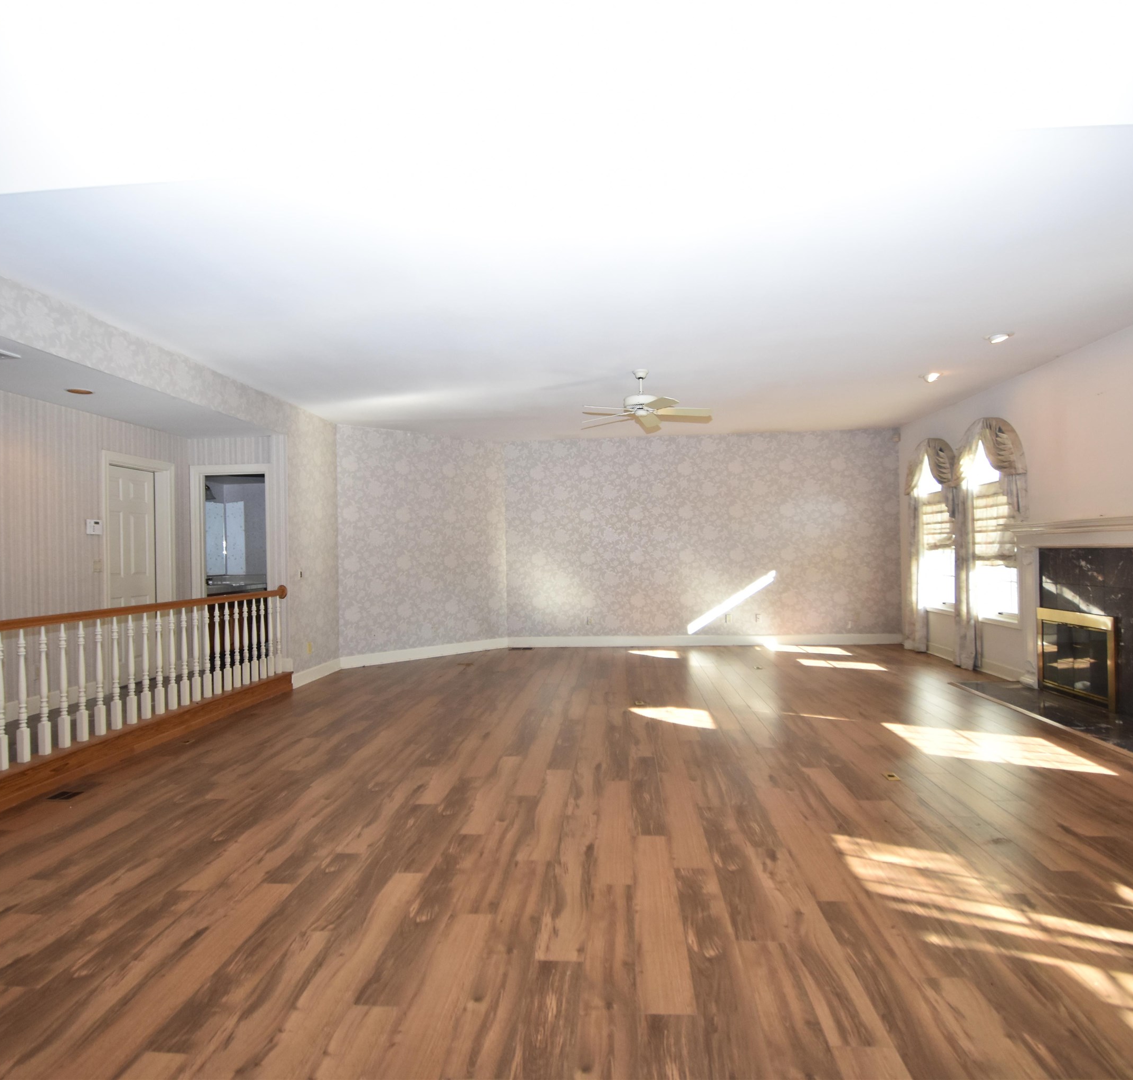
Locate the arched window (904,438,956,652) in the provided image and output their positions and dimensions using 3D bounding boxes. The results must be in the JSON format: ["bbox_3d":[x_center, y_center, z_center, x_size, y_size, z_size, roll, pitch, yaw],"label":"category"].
[{"bbox_3d":[4.533,0.113,8.425,0.190,2.670,1.110,-1,-1,5],"label":"arched window"}]

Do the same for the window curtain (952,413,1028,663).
[{"bbox_3d":[4.370,0.079,7.020,0.200,2.640,1.440,-1,-1,5],"label":"window curtain"}]

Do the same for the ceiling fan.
[{"bbox_3d":[0.668,-1.313,5.992,1.214,0.410,1.214,-1,-1,5],"label":"ceiling fan"}]

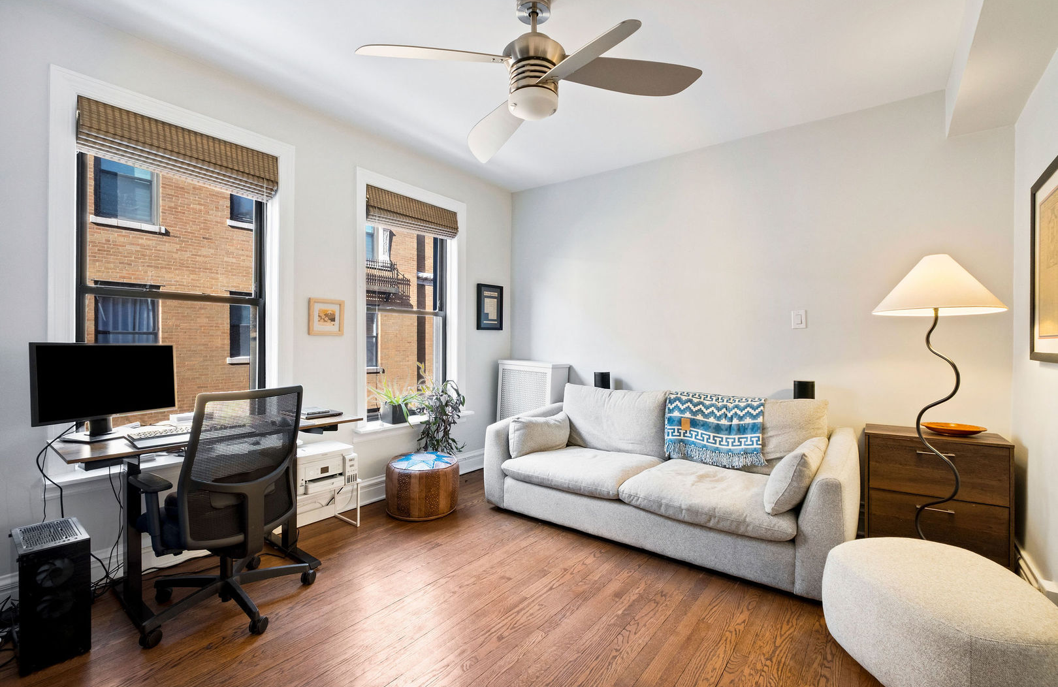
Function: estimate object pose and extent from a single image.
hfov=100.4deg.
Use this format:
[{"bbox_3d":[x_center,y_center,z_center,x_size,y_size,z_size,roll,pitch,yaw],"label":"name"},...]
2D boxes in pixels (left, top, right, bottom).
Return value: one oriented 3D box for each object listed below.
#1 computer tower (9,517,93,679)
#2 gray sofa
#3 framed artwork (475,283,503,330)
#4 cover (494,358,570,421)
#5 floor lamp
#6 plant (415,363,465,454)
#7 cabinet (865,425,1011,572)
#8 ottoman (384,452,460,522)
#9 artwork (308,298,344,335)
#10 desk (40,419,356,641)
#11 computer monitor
[{"bbox_3d":[-1.900,0.977,1.749,0.330,0.440,0.186,0,0,39],"label":"computer tower"},{"bbox_3d":[0.841,0.779,2.984,2.210,0.860,1.000,0,0,36],"label":"gray sofa"},{"bbox_3d":[-0.383,-0.347,4.299,0.027,0.437,0.360,0,0,38],"label":"framed artwork"},{"bbox_3d":[0.029,0.698,4.215,0.620,1.015,0.270,0,0,35],"label":"cover"},{"bbox_3d":[2.067,0.379,2.250,0.500,1.670,0.500,0,0,43],"label":"floor lamp"},{"bbox_3d":[-0.721,0.567,3.627,0.420,0.790,0.360,0,0,-11],"label":"plant"},{"bbox_3d":[2.326,0.868,2.550,0.605,0.695,0.390,0,0,35],"label":"cabinet"},{"bbox_3d":[-0.782,1.022,3.224,0.515,0.360,0.515,0,0,-14],"label":"ottoman"},{"bbox_3d":[-1.394,-0.178,3.037,0.027,0.246,0.242,0,0,38],"label":"artwork"},{"bbox_3d":[-1.596,0.823,2.311,0.605,0.750,1.210,0,0,38],"label":"desk"},{"bbox_3d":[-2.120,0.222,2.194,0.210,0.447,0.613,0,0,14],"label":"computer monitor"}]

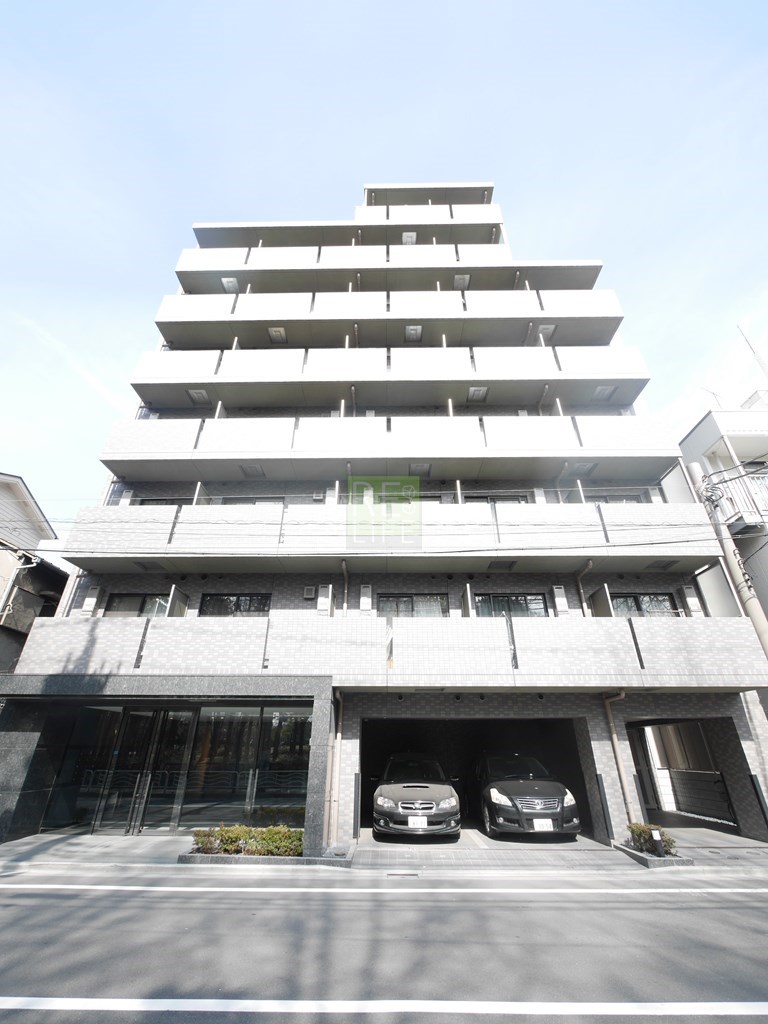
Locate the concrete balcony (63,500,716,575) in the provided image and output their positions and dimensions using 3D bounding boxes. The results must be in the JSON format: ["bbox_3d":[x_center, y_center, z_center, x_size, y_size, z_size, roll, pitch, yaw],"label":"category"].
[{"bbox_3d":[0.121,0.655,9.952,14.702,1.332,1.030,0,-28,1],"label":"concrete balcony"}]

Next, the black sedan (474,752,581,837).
[{"bbox_3d":[2.929,6.418,9.663,1.800,1.460,4.750,-1,-28,2],"label":"black sedan"}]

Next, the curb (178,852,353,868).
[{"bbox_3d":[-1.891,5.565,6.610,2.770,0.120,0.150,0,-28,1],"label":"curb"}]

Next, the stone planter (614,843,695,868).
[{"bbox_3d":[4.490,5.755,6.947,0.720,0.120,1.140,0,-28,1],"label":"stone planter"}]

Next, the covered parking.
[{"bbox_3d":[1.868,6.378,10.277,4.600,2.120,5.300,0,-28,1],"label":"covered parking"}]

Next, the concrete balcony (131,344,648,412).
[{"bbox_3d":[0.125,-4.006,12.414,14.644,1.294,1.020,0,-28,1],"label":"concrete balcony"}]

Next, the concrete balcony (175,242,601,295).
[{"bbox_3d":[0.145,-8.665,14.932,14.644,1.294,1.020,0,-28,1],"label":"concrete balcony"}]

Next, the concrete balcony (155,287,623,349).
[{"bbox_3d":[0.135,-6.336,13.673,14.644,1.294,1.020,0,-28,1],"label":"concrete balcony"}]

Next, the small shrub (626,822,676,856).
[{"bbox_3d":[4.562,5.575,7.077,0.620,0.410,0.520,0,-28,1],"label":"small shrub"}]

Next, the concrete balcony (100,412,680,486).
[{"bbox_3d":[0.131,-1.694,11.223,14.702,1.336,1.030,0,-28,1],"label":"concrete balcony"}]

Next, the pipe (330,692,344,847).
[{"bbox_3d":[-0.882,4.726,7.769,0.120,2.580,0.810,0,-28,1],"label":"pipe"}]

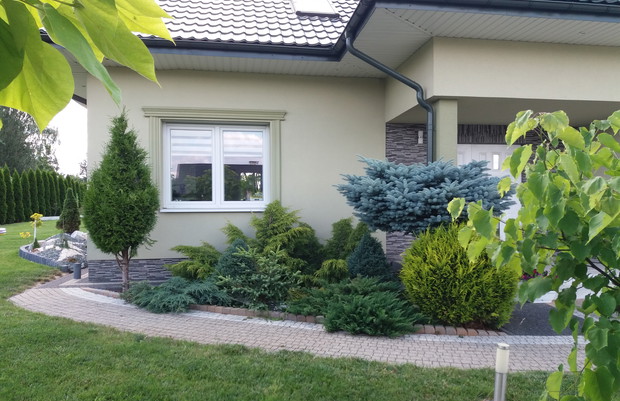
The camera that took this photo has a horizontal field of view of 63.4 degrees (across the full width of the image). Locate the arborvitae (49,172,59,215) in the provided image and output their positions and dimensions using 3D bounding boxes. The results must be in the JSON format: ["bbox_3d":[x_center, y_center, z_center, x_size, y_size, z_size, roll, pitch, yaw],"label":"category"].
[{"bbox_3d":[-16.111,-0.408,31.500,0.750,2.764,0.750,0,0,0],"label":"arborvitae"}]

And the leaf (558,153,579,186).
[{"bbox_3d":[1.035,-0.128,2.000,0.090,0.128,0.060,0,0,19],"label":"leaf"}]

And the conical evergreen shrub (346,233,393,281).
[{"bbox_3d":[0.859,0.916,7.300,0.660,0.860,0.620,0,-1,-9],"label":"conical evergreen shrub"}]

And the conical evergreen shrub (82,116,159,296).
[{"bbox_3d":[-2.744,0.029,7.300,1.070,2.620,1.050,0,0,0],"label":"conical evergreen shrub"}]

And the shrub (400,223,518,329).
[{"bbox_3d":[1.774,0.825,5.950,1.360,1.220,1.300,0,-1,-9],"label":"shrub"}]

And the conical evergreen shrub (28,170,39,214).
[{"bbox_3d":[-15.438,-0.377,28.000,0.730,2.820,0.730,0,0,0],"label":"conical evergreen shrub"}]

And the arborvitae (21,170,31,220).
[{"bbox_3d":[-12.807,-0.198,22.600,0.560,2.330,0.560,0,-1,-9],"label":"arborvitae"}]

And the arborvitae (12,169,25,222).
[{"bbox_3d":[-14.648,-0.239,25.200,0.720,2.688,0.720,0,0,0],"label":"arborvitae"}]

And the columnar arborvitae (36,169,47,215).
[{"bbox_3d":[-13.064,-0.309,24.400,0.560,2.450,0.560,0,-1,-9],"label":"columnar arborvitae"}]

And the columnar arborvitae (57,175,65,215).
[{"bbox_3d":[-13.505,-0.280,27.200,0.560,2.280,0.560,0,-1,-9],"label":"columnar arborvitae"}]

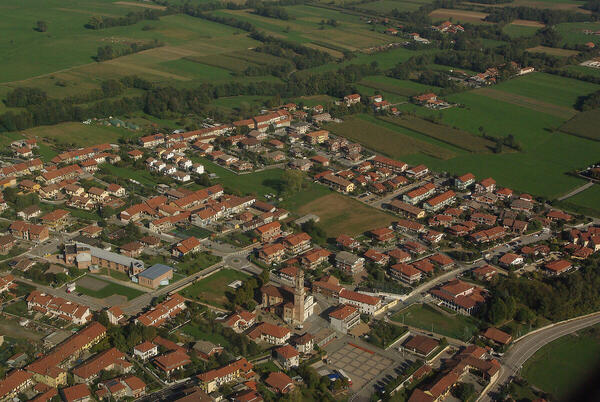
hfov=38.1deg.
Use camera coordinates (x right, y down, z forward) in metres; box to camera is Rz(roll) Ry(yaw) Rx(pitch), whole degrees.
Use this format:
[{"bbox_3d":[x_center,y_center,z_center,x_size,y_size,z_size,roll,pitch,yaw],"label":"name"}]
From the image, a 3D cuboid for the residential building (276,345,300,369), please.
[{"bbox_3d":[-7.510,90.630,509.050,9.200,8.000,13.000,-15,27,-35],"label":"residential building"}]

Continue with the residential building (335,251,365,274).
[{"bbox_3d":[36.270,43.540,628.340,14.000,9.600,17.000,18,27,37],"label":"residential building"}]

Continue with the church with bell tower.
[{"bbox_3d":[-8.610,53.570,561.180,35.200,38.700,20.800,16,26,33],"label":"church with bell tower"}]

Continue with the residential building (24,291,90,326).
[{"bbox_3d":[-154.840,67.790,559.960,46.800,8.400,12.200,12,24,27],"label":"residential building"}]

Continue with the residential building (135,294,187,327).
[{"bbox_3d":[-89.660,70.810,555.450,12.600,8.200,38.800,12,24,27],"label":"residential building"}]

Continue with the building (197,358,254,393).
[{"bbox_3d":[-41.870,97.260,489.880,31.500,8.600,12.300,-19,29,-41],"label":"building"}]

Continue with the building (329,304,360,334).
[{"bbox_3d":[28.780,74.220,549.310,13.700,10.200,16.800,18,27,36],"label":"building"}]

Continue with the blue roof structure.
[{"bbox_3d":[-100.190,52.350,602.660,12.800,7.600,19.800,14,25,30],"label":"blue roof structure"}]

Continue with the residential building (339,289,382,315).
[{"bbox_3d":[38.740,65.890,572.530,27.200,9.000,9.500,12,24,26],"label":"residential building"}]

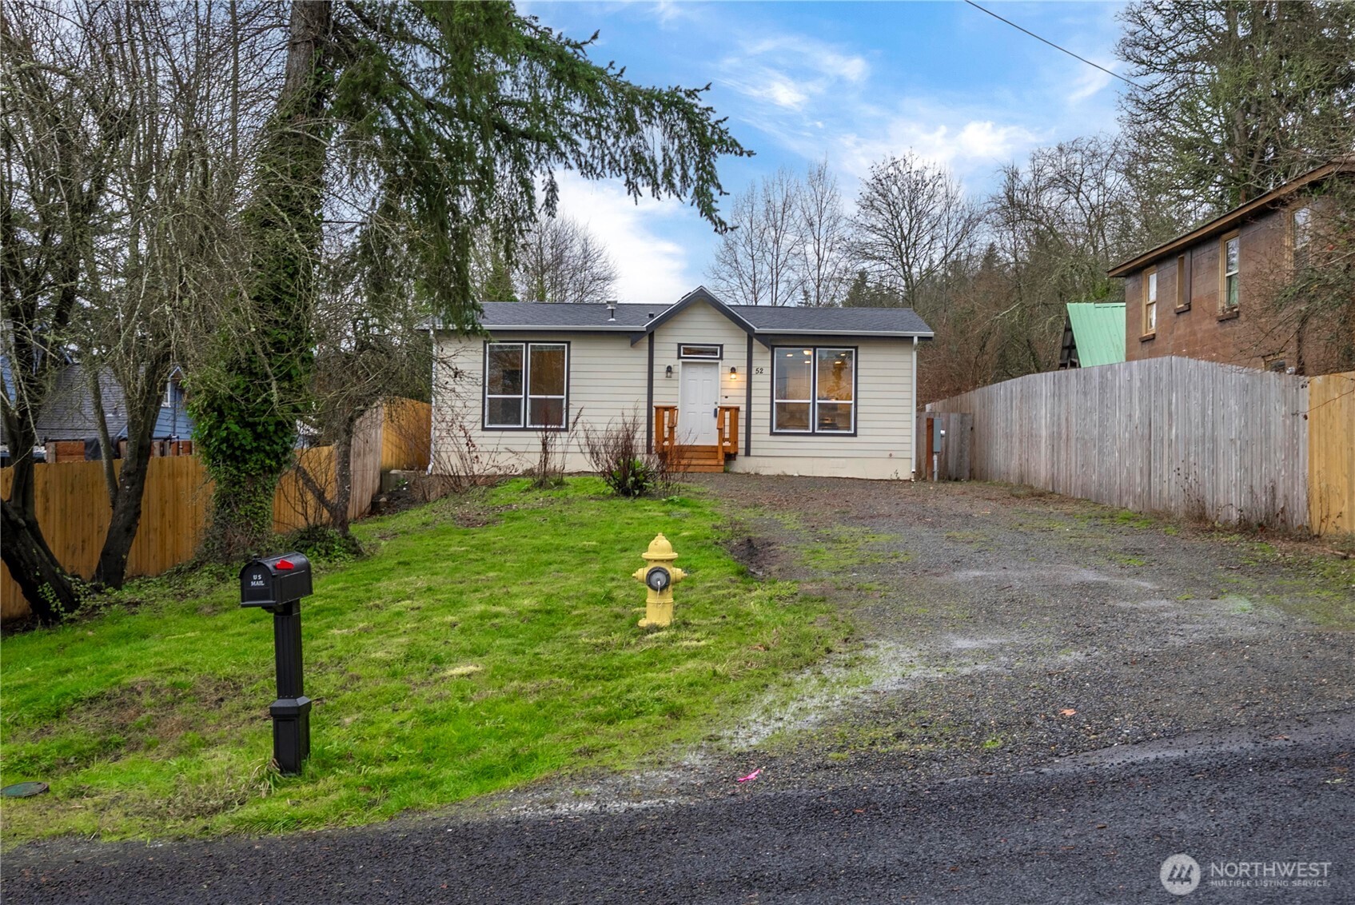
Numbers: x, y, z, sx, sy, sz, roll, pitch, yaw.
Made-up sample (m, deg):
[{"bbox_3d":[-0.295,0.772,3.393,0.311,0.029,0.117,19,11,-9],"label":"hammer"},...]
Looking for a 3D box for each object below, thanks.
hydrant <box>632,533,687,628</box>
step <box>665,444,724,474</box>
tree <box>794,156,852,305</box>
[{"bbox_3d":[-0.142,1.010,7.150,0.440,0.745,0.410,1,-1,2],"label":"hydrant"},{"bbox_3d":[0.420,0.140,21.250,1.350,0.660,1.200,1,-1,2],"label":"step"},{"bbox_3d":[8.030,-7.800,50.000,3.400,16.800,3.400,1,-1,0],"label":"tree"}]

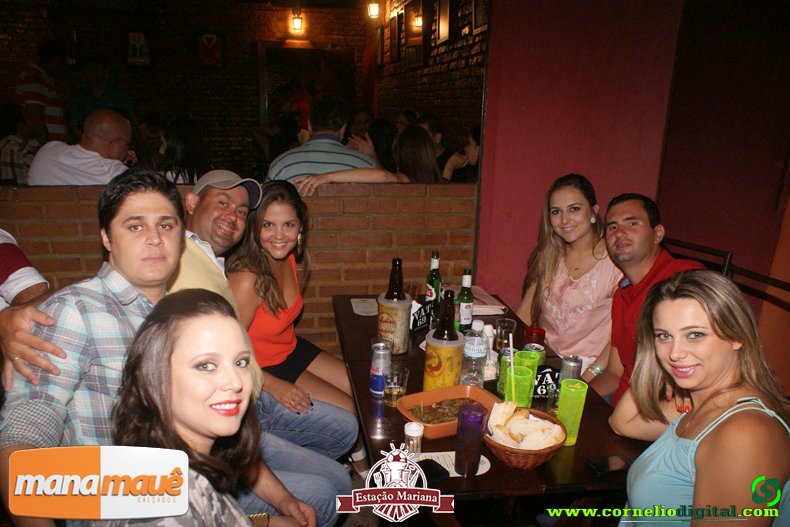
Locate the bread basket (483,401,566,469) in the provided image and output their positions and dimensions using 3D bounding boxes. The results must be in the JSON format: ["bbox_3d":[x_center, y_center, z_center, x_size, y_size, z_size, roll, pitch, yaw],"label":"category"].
[{"bbox_3d":[0.297,0.406,1.360,0.186,0.090,0.186,-1,16,-10],"label":"bread basket"}]

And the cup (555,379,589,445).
[{"bbox_3d":[0.416,0.353,1.398,0.064,0.145,0.064,2,14,0],"label":"cup"}]

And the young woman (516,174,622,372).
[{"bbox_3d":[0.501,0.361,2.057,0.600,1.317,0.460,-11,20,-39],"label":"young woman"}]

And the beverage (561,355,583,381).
[{"bbox_3d":[0.467,0.315,1.580,0.054,0.135,0.054,2,14,0],"label":"beverage"}]

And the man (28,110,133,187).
[{"bbox_3d":[-1.373,-0.112,2.932,0.540,1.270,0.780,15,19,40],"label":"man"}]

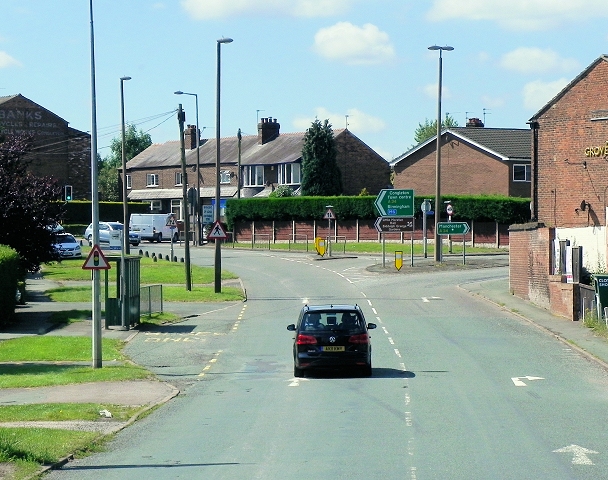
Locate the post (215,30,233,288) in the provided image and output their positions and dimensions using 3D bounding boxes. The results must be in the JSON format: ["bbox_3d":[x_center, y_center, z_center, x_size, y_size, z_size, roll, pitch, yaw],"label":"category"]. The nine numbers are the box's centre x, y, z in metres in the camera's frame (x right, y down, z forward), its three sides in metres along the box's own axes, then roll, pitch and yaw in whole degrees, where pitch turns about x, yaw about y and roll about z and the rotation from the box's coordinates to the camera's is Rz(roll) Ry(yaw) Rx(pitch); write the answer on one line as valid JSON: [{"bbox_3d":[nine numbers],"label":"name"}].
[{"bbox_3d":[-2.980,-2.820,82.000,0.670,9.700,0.300,0,2,0],"label":"post"}]

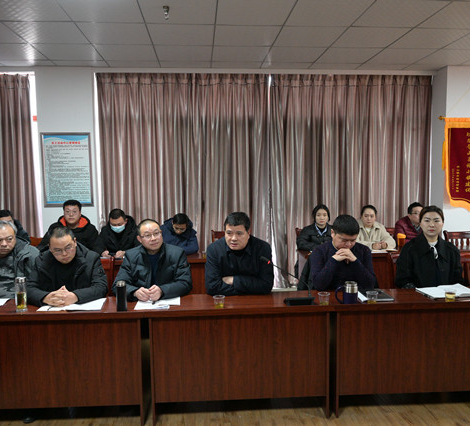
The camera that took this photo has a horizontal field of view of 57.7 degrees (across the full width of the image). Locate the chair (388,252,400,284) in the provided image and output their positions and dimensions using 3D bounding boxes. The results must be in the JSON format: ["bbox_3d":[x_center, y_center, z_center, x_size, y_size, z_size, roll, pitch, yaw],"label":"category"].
[{"bbox_3d":[1.506,0.793,3.303,0.460,0.920,0.500,-1,5,-4],"label":"chair"}]

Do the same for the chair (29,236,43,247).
[{"bbox_3d":[-2.424,0.751,4.872,0.440,0.930,0.480,-1,5,-4],"label":"chair"}]

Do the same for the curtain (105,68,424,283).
[{"bbox_3d":[0.414,-0.368,5.275,4.100,2.625,0.150,-1,5,-4],"label":"curtain"}]

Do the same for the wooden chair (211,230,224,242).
[{"bbox_3d":[-0.025,0.681,4.805,0.460,0.920,0.500,-1,5,-4],"label":"wooden chair"}]

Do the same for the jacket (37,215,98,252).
[{"bbox_3d":[-1.866,0.372,4.845,0.620,0.700,0.480,-1,5,-11],"label":"jacket"}]

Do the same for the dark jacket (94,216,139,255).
[{"bbox_3d":[-1.309,0.383,4.838,0.520,0.660,0.500,-1,5,-6],"label":"dark jacket"}]

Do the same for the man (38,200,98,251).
[{"bbox_3d":[-1.766,0.546,4.511,0.600,1.340,0.780,-1,5,-7],"label":"man"}]

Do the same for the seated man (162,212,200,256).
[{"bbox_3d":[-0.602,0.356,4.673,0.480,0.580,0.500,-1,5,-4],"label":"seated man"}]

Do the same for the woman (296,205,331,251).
[{"bbox_3d":[0.960,0.537,5.045,0.500,1.270,0.700,0,5,1],"label":"woman"}]

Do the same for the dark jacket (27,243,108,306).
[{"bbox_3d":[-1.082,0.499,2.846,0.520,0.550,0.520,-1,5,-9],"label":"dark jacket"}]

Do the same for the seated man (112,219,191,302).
[{"bbox_3d":[-0.591,0.694,3.097,0.560,1.290,0.720,-1,5,-8],"label":"seated man"}]

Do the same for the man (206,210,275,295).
[{"bbox_3d":[0.037,0.675,3.144,0.520,1.310,0.720,0,5,4],"label":"man"}]

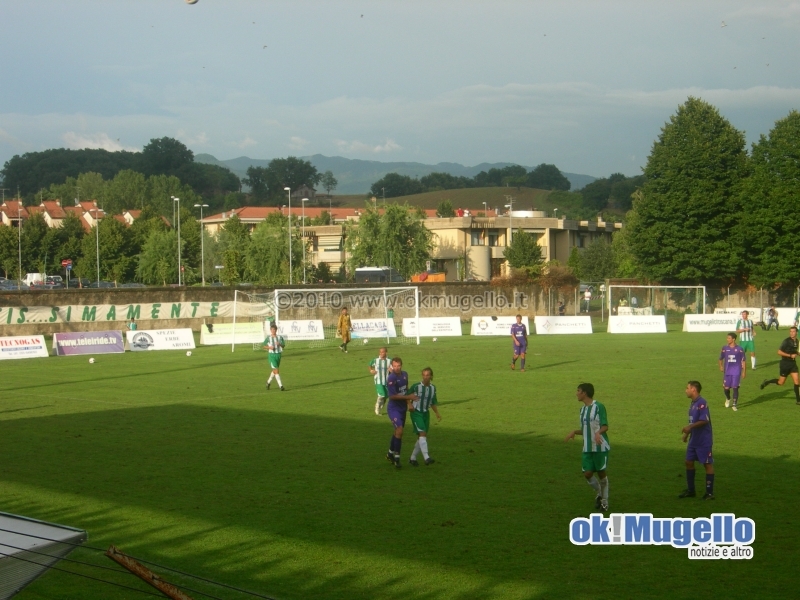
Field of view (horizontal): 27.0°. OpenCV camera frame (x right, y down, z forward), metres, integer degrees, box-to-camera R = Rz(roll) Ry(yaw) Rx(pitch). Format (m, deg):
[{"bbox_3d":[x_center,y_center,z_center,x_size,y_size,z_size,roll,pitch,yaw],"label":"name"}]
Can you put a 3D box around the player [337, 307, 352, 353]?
[{"bbox_3d":[-2.213,1.193,66.600,0.630,1.810,0.480,-2,1,3],"label":"player"}]

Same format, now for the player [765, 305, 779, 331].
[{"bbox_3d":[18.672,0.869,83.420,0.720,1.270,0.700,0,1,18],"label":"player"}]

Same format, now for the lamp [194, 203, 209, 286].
[{"bbox_3d":[-17.180,-4.241,145.069,1.300,8.165,0.300,-1,1,18],"label":"lamp"}]

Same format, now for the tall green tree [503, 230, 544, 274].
[{"bbox_3d":[10.438,-3.209,140.045,3.600,5.279,3.600,-1,1,4],"label":"tall green tree"}]

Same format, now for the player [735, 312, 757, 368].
[{"bbox_3d":[10.879,1.258,52.260,0.600,1.820,0.500,0,1,18],"label":"player"}]

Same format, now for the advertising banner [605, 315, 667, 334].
[{"bbox_3d":[11.572,1.165,81.035,2.800,0.890,0.600,-1,1,-9],"label":"advertising banner"}]

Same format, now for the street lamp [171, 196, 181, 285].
[{"bbox_3d":[-18.910,-4.370,142.073,0.600,8.587,0.250,-1,1,22],"label":"street lamp"}]

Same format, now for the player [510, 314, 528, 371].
[{"bbox_3d":[3.821,1.368,53.200,0.560,1.750,0.450,-1,1,7],"label":"player"}]

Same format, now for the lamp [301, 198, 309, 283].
[{"bbox_3d":[-8.159,-4.540,145.072,0.650,8.438,0.250,-1,1,22],"label":"lamp"}]

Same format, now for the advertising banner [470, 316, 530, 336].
[{"bbox_3d":[4.811,1.250,79.534,2.800,0.890,0.600,-1,1,-13],"label":"advertising banner"}]

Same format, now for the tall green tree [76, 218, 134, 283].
[{"bbox_3d":[-27.365,-3.869,155.063,5.600,7.448,5.600,-1,1,-10],"label":"tall green tree"}]

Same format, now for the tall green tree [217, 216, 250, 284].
[{"bbox_3d":[-16.457,-4.539,165.082,3.600,7.880,3.600,-1,1,0],"label":"tall green tree"}]

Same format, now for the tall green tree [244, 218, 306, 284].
[{"bbox_3d":[-11.100,-3.784,148.059,5.400,6.932,5.400,-1,1,-4],"label":"tall green tree"}]

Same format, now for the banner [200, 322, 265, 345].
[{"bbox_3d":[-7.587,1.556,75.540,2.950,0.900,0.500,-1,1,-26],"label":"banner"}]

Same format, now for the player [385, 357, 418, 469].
[{"bbox_3d":[0.001,1.896,28.360,0.500,1.820,0.480,-1,1,-34],"label":"player"}]

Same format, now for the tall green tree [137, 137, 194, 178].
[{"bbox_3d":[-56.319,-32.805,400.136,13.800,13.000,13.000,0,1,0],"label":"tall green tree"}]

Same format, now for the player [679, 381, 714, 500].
[{"bbox_3d":[4.366,2.064,24.500,0.500,1.750,0.550,-1,1,-23],"label":"player"}]

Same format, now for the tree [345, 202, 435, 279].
[{"bbox_3d":[-0.952,-5.040,160.090,8.300,8.673,8.000,-1,1,0],"label":"tree"}]

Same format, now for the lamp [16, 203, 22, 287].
[{"bbox_3d":[-34.225,-4.236,150.089,0.600,8.568,0.350,-1,1,0],"label":"lamp"}]

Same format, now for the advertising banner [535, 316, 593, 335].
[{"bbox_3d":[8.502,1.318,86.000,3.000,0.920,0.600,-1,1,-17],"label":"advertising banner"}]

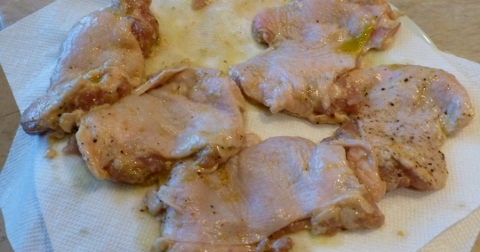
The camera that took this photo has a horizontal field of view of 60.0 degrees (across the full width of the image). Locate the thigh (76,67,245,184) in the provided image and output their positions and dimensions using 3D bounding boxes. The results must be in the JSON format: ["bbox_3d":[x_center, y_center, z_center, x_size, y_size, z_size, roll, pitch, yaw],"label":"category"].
[{"bbox_3d":[-0.051,-0.001,0.291,0.116,0.024,0.091,-20,57,-13],"label":"thigh"}]

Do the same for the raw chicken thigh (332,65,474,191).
[{"bbox_3d":[0.117,-0.002,0.293,0.098,0.022,0.109,7,55,5],"label":"raw chicken thigh"}]

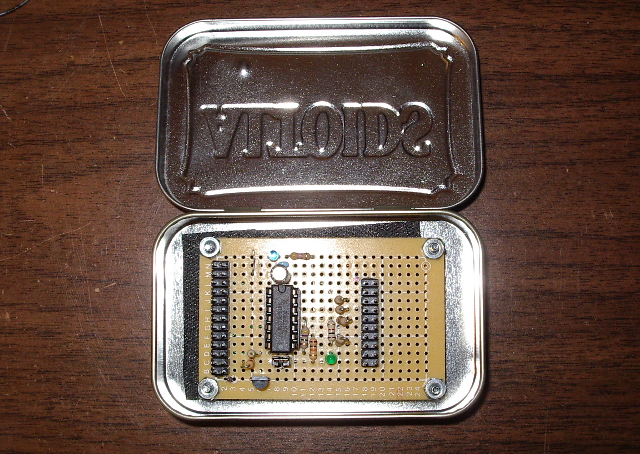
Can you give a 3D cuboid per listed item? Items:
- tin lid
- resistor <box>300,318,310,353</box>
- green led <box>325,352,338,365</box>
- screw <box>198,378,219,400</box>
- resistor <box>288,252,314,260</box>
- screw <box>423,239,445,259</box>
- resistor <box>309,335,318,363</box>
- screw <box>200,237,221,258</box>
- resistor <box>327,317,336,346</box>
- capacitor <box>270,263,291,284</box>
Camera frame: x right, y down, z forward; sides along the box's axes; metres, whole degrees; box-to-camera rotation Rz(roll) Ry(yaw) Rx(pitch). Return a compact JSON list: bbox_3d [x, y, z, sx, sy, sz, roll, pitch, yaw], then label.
[{"bbox_3d":[0.000,-0.033,0.290,0.095,0.010,0.060,0,78,0],"label":"tin lid"},{"bbox_3d":[-0.004,0.032,0.278,0.003,0.003,0.010,0,86,0],"label":"resistor"},{"bbox_3d":[0.003,0.038,0.277,0.004,0.005,0.004,0,86,0],"label":"green led"},{"bbox_3d":[-0.032,0.047,0.280,0.006,0.008,0.006,0,86,0],"label":"screw"},{"bbox_3d":[-0.006,0.009,0.280,0.008,0.003,0.002,0,86,0],"label":"resistor"},{"bbox_3d":[0.034,0.006,0.283,0.006,0.008,0.006,0,86,0],"label":"screw"},{"bbox_3d":[-0.002,0.036,0.278,0.002,0.003,0.008,0,86,0],"label":"resistor"},{"bbox_3d":[-0.032,0.006,0.283,0.006,0.008,0.006,0,86,0],"label":"screw"},{"bbox_3d":[0.003,0.030,0.279,0.002,0.003,0.008,0,86,0],"label":"resistor"},{"bbox_3d":[-0.011,0.014,0.276,0.005,0.009,0.005,0,86,0],"label":"capacitor"}]

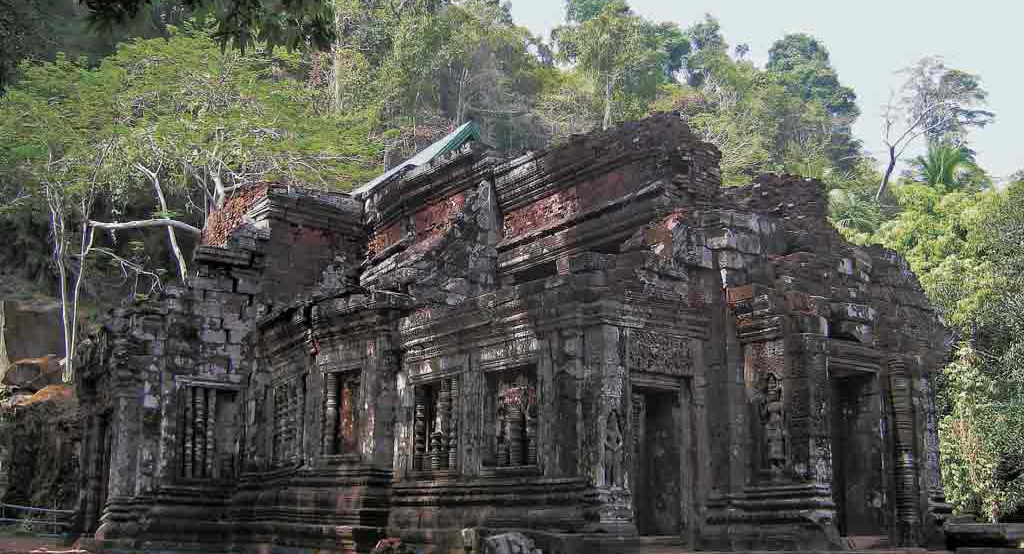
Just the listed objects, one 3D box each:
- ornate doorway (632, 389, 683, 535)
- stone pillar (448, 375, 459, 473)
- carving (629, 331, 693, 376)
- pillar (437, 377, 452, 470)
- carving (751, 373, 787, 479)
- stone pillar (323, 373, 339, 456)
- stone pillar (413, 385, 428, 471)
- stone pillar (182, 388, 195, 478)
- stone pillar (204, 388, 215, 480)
[{"bbox_3d":[1.996,2.560,14.423,0.886,2.020,0.302,9,-16,-33],"label":"ornate doorway"},{"bbox_3d":[-0.972,2.427,17.213,0.140,1.586,0.140,1,-13,0],"label":"stone pillar"},{"bbox_3d":[2.080,1.106,14.713,1.188,0.540,0.216,9,-16,-33],"label":"carving"},{"bbox_3d":[-1.138,2.462,17.452,0.173,1.541,0.173,9,-16,-33],"label":"pillar"},{"bbox_3d":[3.603,2.092,14.545,0.238,1.479,0.540,9,-16,-33],"label":"carving"},{"bbox_3d":[-3.487,2.615,19.892,0.205,1.607,0.205,9,-16,-33],"label":"stone pillar"},{"bbox_3d":[-1.599,2.641,18.099,0.184,1.492,0.184,9,-16,-33],"label":"stone pillar"},{"bbox_3d":[-6.426,3.080,20.568,0.151,1.773,0.151,9,-16,-33],"label":"stone pillar"},{"bbox_3d":[-6.078,3.116,20.805,0.140,1.794,0.140,9,-16,-33],"label":"stone pillar"}]

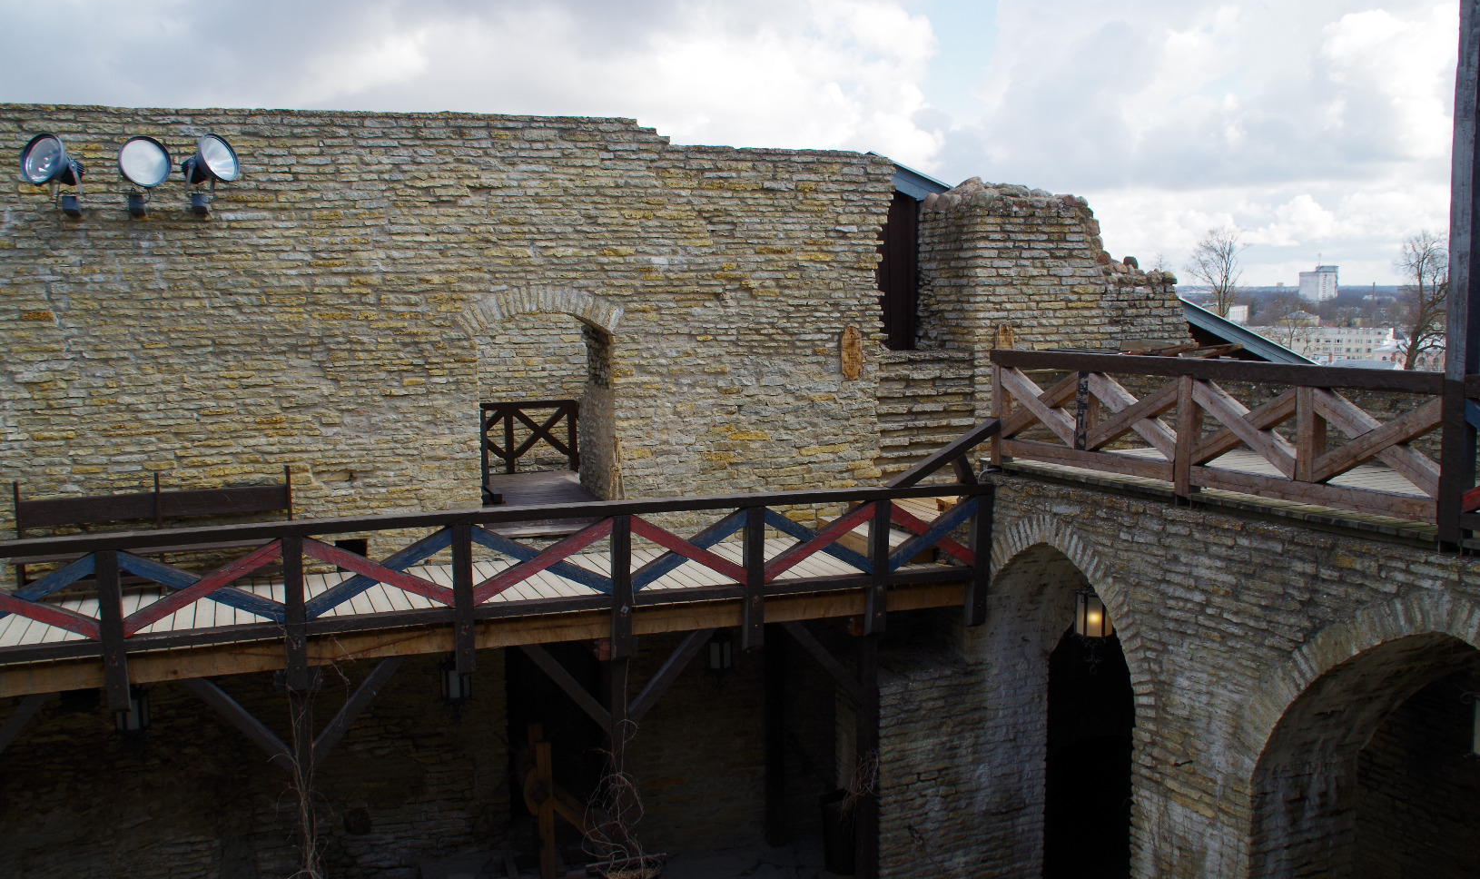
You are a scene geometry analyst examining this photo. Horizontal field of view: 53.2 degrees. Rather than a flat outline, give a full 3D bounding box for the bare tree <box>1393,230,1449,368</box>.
[{"bbox_3d":[34.673,-6.195,75.000,4.000,9.000,4.000,0,6,0],"label":"bare tree"}]

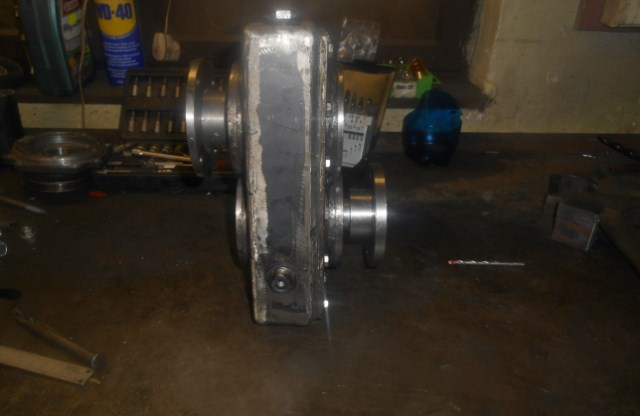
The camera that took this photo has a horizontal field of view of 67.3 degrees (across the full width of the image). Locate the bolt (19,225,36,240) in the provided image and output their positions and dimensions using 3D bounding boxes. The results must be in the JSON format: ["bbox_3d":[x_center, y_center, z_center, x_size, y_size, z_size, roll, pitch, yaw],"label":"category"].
[{"bbox_3d":[-0.283,0.022,0.468,0.015,0.014,0.015,0,25,0],"label":"bolt"}]

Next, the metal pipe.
[{"bbox_3d":[-0.181,0.089,0.327,0.097,0.011,0.011,14,28,28],"label":"metal pipe"}]

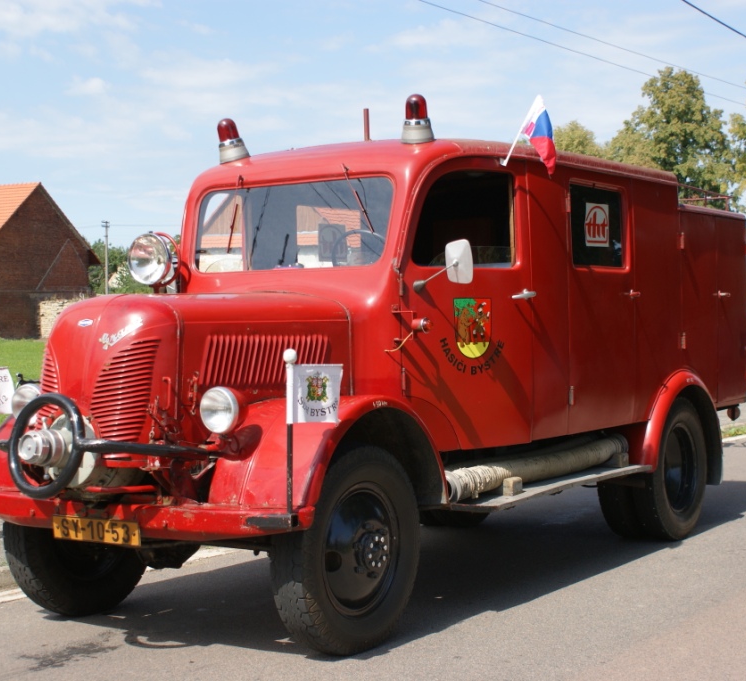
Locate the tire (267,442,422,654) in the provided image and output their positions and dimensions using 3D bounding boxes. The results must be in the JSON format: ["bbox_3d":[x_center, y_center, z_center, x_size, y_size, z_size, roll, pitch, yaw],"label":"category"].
[{"bbox_3d":[-0.101,0.890,5.445,0.220,0.870,0.870,-1,0,34],"label":"tire"}]

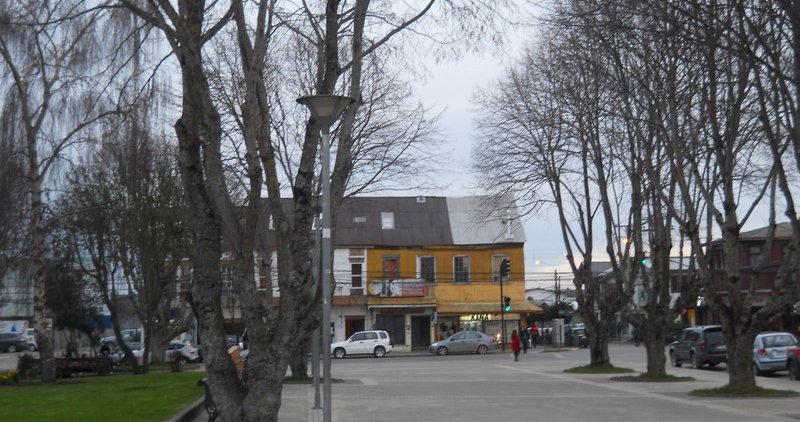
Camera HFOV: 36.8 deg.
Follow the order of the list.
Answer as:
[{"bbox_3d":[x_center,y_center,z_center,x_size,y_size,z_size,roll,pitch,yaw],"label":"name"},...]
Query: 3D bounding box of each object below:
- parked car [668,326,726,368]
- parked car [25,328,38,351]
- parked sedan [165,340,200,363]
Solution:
[{"bbox_3d":[12.545,5.542,49.351,1.780,1.730,4.550,0,-5,-4],"label":"parked car"},{"bbox_3d":[-27.308,9.743,91.083,4.200,1.800,1.750,0,-5,-4],"label":"parked car"},{"bbox_3d":[-14.424,8.516,72.932,4.450,1.470,1.740,0,-5,-4],"label":"parked sedan"}]

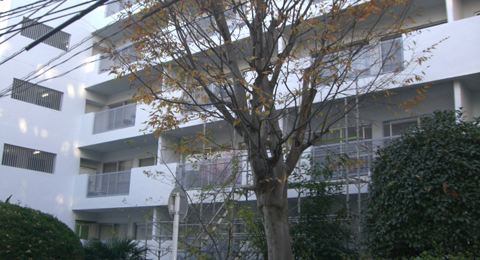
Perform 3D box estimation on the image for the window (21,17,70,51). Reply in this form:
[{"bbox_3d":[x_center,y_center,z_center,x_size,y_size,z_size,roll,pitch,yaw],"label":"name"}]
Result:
[{"bbox_3d":[-8.416,-4.092,22.820,0.200,0.840,2.230,-10,-18,38],"label":"window"}]

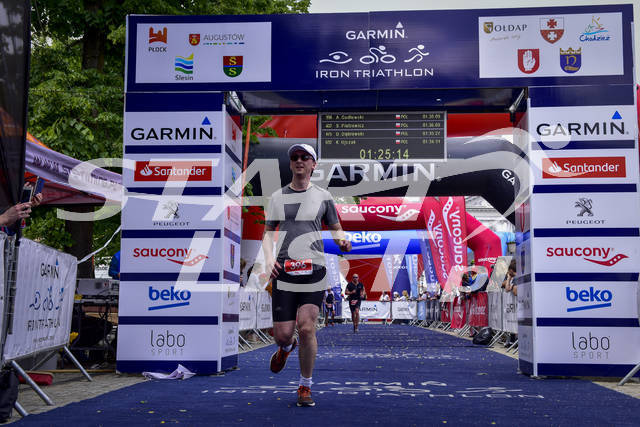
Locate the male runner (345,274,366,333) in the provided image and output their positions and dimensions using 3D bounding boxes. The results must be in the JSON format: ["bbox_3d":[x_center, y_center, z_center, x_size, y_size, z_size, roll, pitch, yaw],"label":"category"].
[{"bbox_3d":[1.063,2.696,24.500,0.620,1.750,0.550,0,-7,-1],"label":"male runner"}]

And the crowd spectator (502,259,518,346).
[{"bbox_3d":[3.570,1.572,14.600,0.500,1.620,0.500,1,-7,-3],"label":"crowd spectator"}]

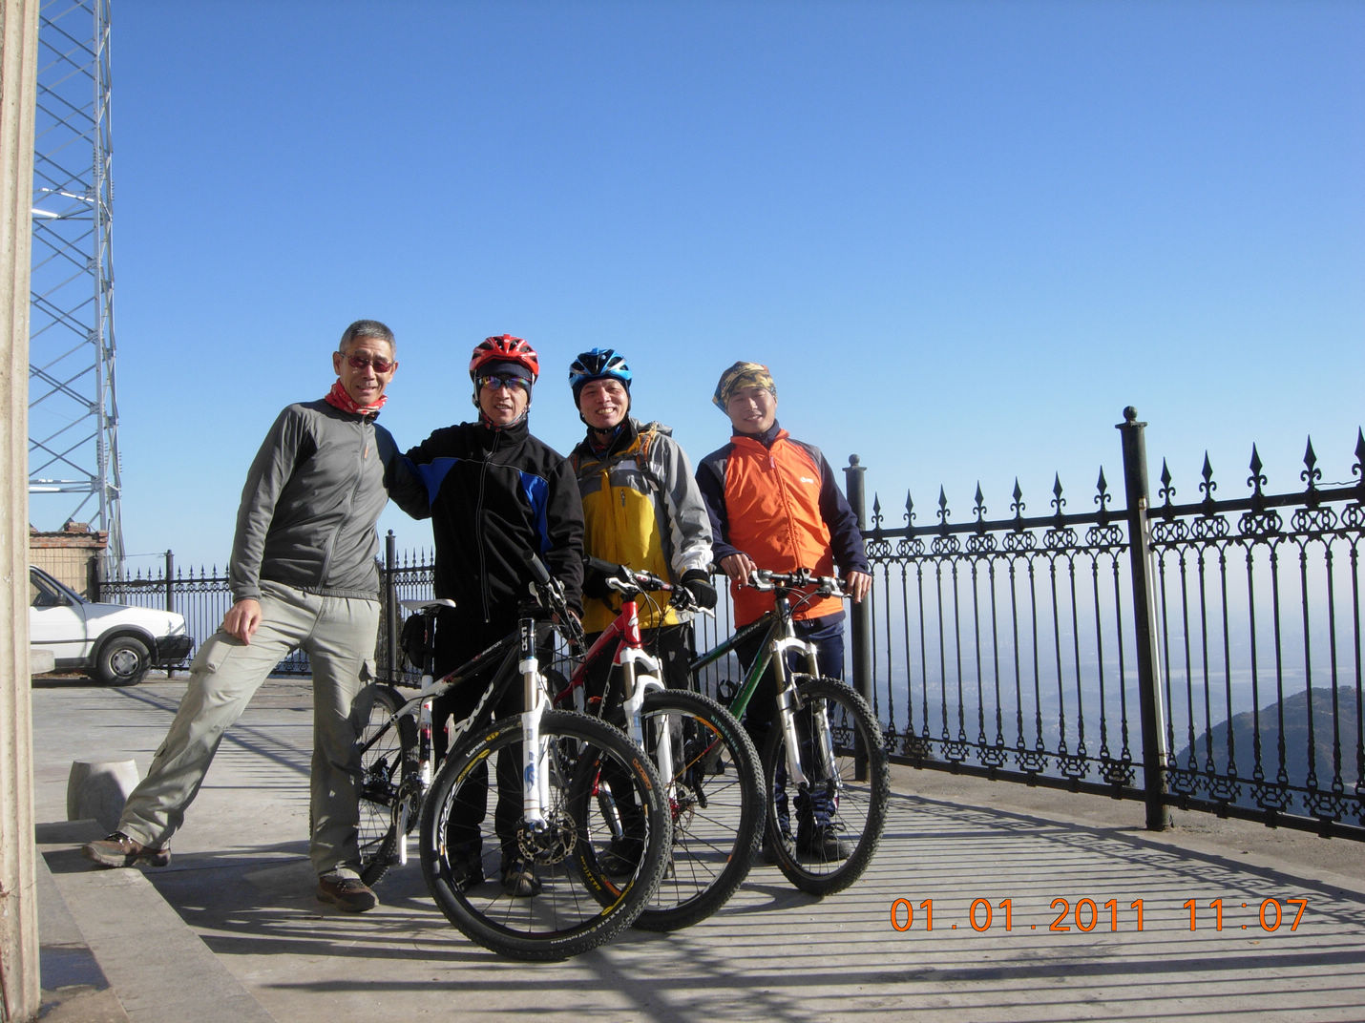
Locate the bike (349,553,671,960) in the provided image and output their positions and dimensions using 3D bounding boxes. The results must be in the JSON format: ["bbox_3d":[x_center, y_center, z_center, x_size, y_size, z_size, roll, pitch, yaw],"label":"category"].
[{"bbox_3d":[-0.676,0.677,4.205,0.580,1.030,1.695,2,-5,-38],"label":"bike"}]

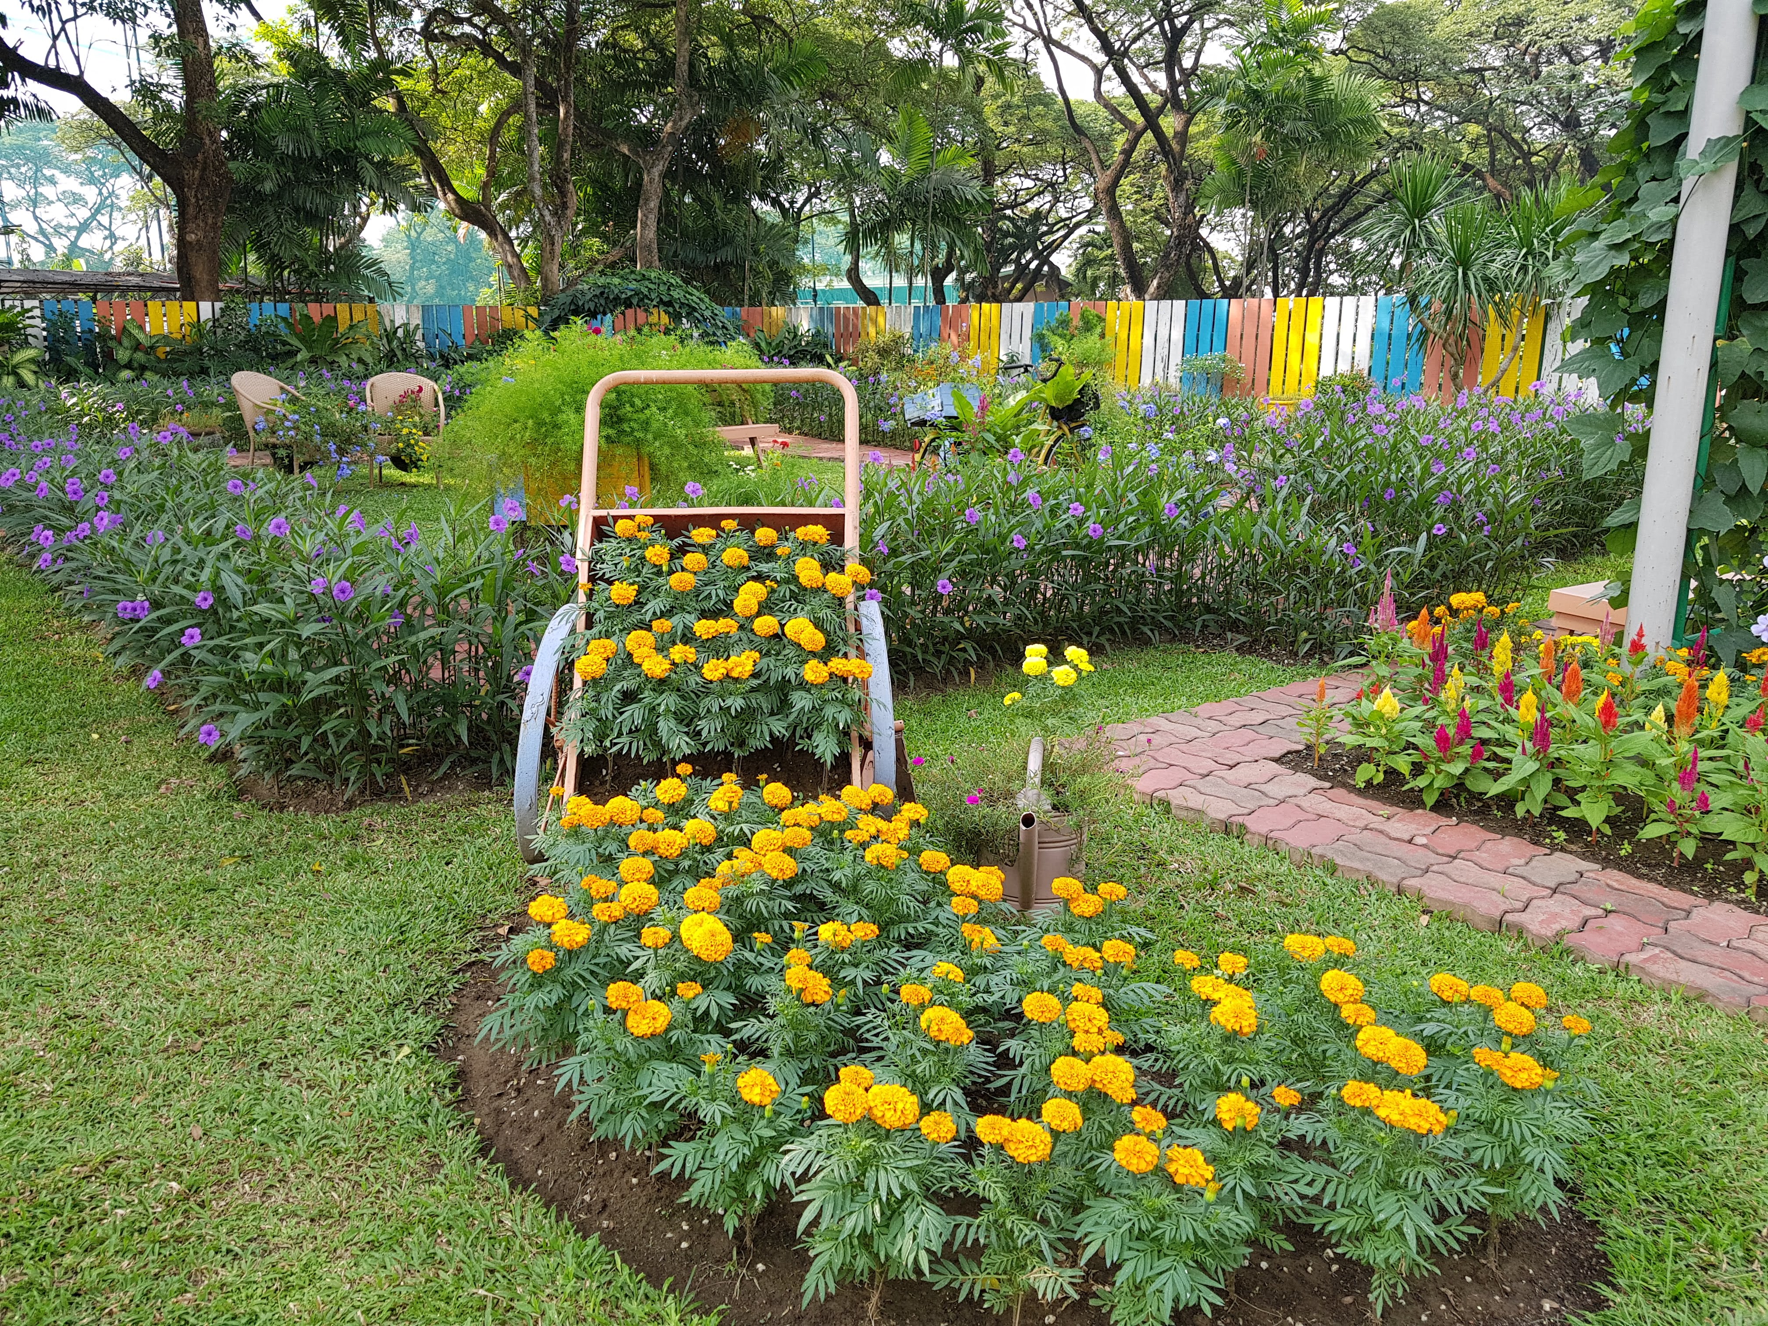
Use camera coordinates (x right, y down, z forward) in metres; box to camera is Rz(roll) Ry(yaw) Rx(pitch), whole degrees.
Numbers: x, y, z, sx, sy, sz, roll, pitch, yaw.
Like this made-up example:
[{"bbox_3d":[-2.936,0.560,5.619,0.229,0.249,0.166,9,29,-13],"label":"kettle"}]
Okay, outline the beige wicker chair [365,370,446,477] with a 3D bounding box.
[{"bbox_3d":[-3.530,-1.736,9.932,0.590,0.810,0.580,-3,15,-13],"label":"beige wicker chair"}]

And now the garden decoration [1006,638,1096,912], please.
[{"bbox_3d":[0.300,0.251,2.834,0.250,0.530,0.360,1,15,3],"label":"garden decoration"}]

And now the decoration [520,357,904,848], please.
[{"bbox_3d":[-0.400,-0.115,3.131,0.860,1.090,0.840,-1,15,-2],"label":"decoration"}]

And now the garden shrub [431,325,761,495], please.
[{"bbox_3d":[-1.620,-1.494,7.826,1.750,0.960,1.300,-2,15,-8],"label":"garden shrub"}]

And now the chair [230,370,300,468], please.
[{"bbox_3d":[-4.820,-1.937,10.707,0.600,0.810,0.600,7,16,26],"label":"chair"}]

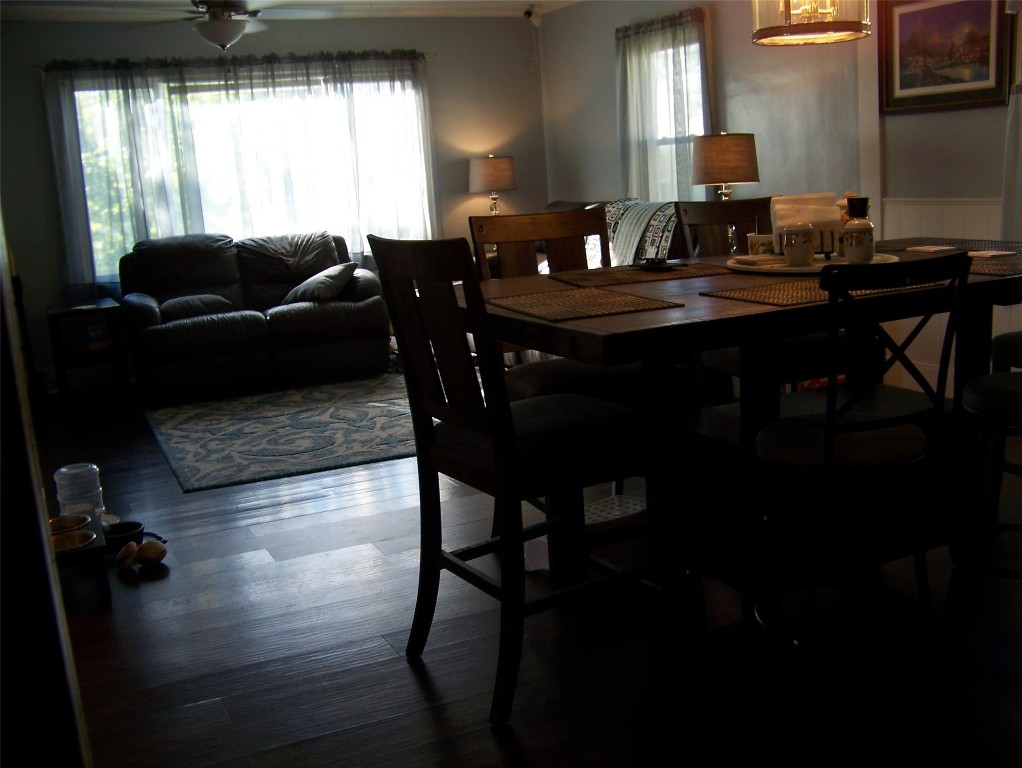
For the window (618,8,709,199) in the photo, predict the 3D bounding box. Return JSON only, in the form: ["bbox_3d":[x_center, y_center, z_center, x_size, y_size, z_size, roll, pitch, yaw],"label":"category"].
[{"bbox_3d":[0.933,-1.582,6.413,0.100,1.340,0.990,-9,13,-23],"label":"window"}]

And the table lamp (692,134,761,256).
[{"bbox_3d":[1.039,-0.864,4.992,0.325,0.665,0.325,-3,12,1],"label":"table lamp"}]

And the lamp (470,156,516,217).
[{"bbox_3d":[-0.119,-1.284,7.317,0.325,0.665,0.325,-3,12,1],"label":"lamp"}]

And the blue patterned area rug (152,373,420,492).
[{"bbox_3d":[-0.601,0.110,5.675,2.550,0.020,1.930,-9,13,-23],"label":"blue patterned area rug"}]

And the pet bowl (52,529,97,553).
[{"bbox_3d":[-1.363,0.496,3.167,0.184,0.055,0.184,-8,12,-23],"label":"pet bowl"}]

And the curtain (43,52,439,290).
[{"bbox_3d":[-1.678,-1.389,6.962,2.540,1.580,0.100,-9,13,-23],"label":"curtain"}]

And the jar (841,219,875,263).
[{"bbox_3d":[0.945,-0.397,2.807,0.088,0.125,0.088,-3,12,1],"label":"jar"}]

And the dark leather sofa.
[{"bbox_3d":[-1.650,-0.480,6.589,1.540,0.930,0.960,-8,13,-22],"label":"dark leather sofa"}]

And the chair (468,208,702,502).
[{"bbox_3d":[0.198,0.011,3.269,0.485,1.090,0.560,-7,12,-17],"label":"chair"}]

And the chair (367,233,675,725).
[{"bbox_3d":[0.033,0.169,2.544,0.560,1.095,0.485,-10,13,-30],"label":"chair"}]

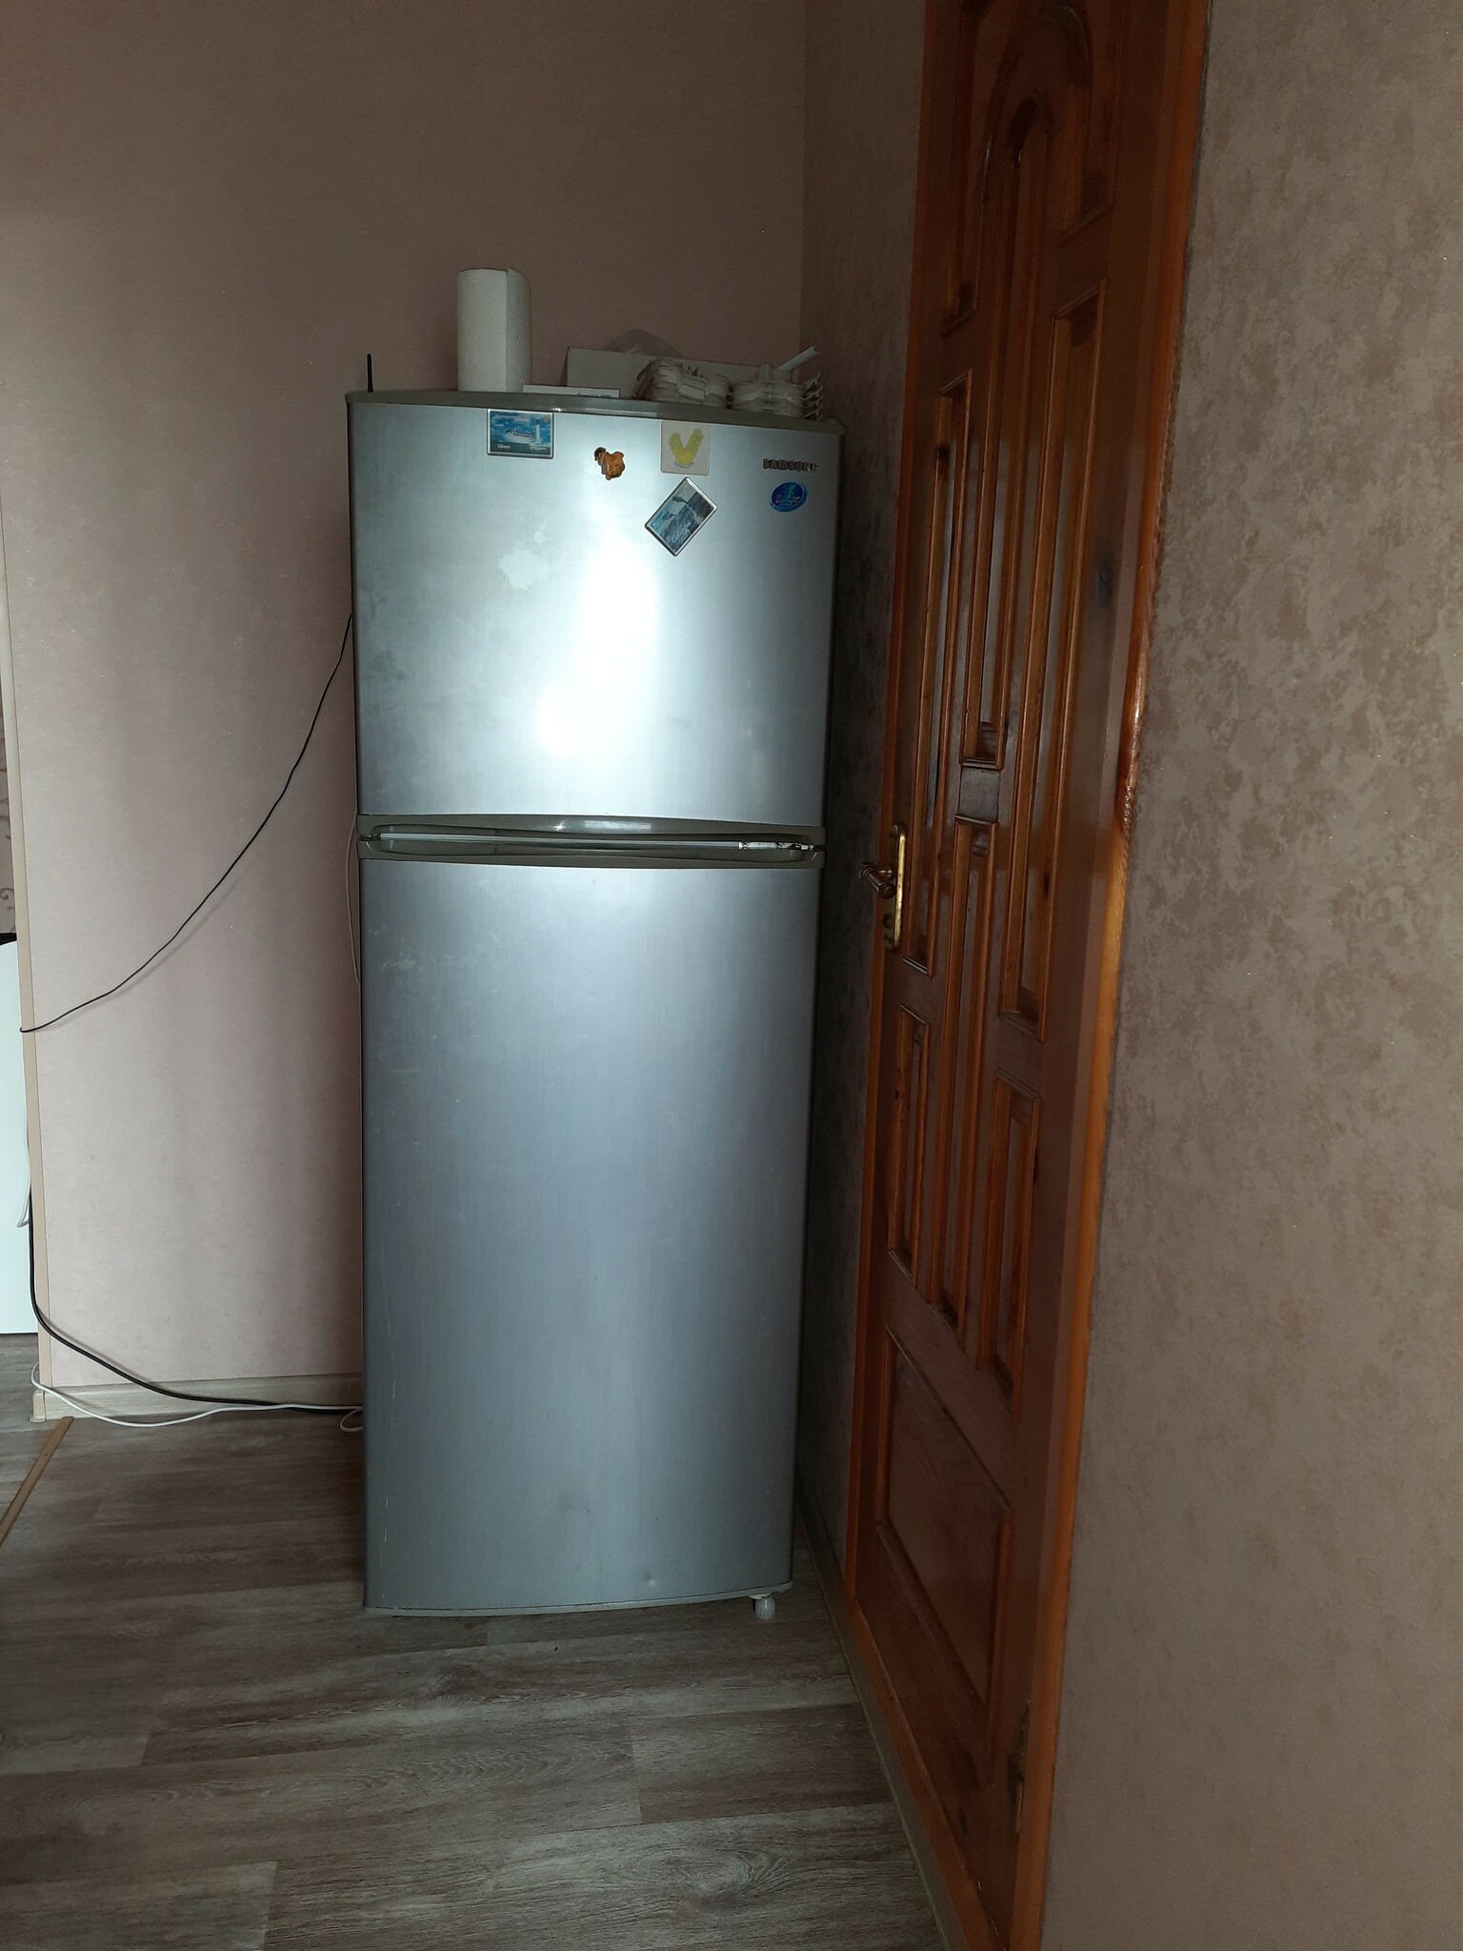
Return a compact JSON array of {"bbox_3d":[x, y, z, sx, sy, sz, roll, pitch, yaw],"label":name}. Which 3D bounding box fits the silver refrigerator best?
[{"bbox_3d":[-0.229,0.083,2.076,0.600,1.670,0.650,1,10,-8],"label":"silver refrigerator"}]

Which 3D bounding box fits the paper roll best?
[{"bbox_3d":[-0.332,-0.851,1.888,0.099,0.222,0.099,0,10,-10],"label":"paper roll"}]

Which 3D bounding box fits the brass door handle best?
[{"bbox_3d":[0.190,-0.103,1.658,0.052,0.157,0.140,0,10,-10],"label":"brass door handle"}]

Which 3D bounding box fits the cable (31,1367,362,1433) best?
[{"bbox_3d":[-0.974,0.773,2.493,0.590,0.100,0.100,0,10,-10],"label":"cable"}]

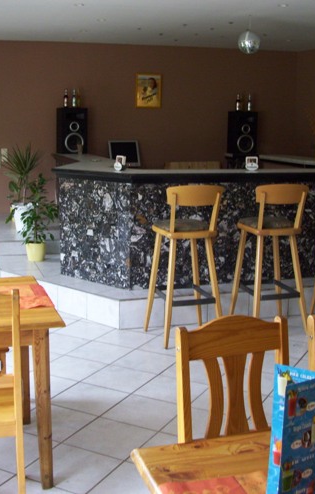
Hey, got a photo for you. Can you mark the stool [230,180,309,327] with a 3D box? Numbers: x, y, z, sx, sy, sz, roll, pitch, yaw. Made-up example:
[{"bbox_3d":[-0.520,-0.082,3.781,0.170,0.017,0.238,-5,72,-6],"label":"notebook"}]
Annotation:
[{"bbox_3d":[0.903,0.084,5.190,0.475,1.150,0.480,-2,10,-16],"label":"stool"}]

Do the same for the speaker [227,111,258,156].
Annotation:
[{"bbox_3d":[0.983,-1.292,7.400,0.310,0.515,0.280,0,10,-6],"label":"speaker"}]

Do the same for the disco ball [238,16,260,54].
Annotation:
[{"bbox_3d":[0.798,-1.826,5.600,0.190,0.330,0.190,2,10,0],"label":"disco ball"}]

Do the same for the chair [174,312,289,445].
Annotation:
[{"bbox_3d":[0.315,0.753,1.926,0.420,0.980,0.480,-2,11,-21],"label":"chair"}]

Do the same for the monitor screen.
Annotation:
[{"bbox_3d":[-0.367,-1.049,7.300,0.340,0.300,0.080,-2,-3,-20],"label":"monitor screen"}]

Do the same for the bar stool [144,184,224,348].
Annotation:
[{"bbox_3d":[0.214,0.123,4.888,0.475,1.150,0.480,-2,10,-19],"label":"bar stool"}]

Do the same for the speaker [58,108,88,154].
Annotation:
[{"bbox_3d":[-0.962,-1.312,7.350,0.310,0.515,0.280,-1,11,-16],"label":"speaker"}]

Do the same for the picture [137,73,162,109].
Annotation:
[{"bbox_3d":[-0.098,-1.913,7.913,0.325,0.450,0.030,0,10,-5],"label":"picture"}]

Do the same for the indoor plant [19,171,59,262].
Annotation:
[{"bbox_3d":[-1.227,-0.311,6.700,0.420,0.920,0.400,1,10,-5],"label":"indoor plant"}]

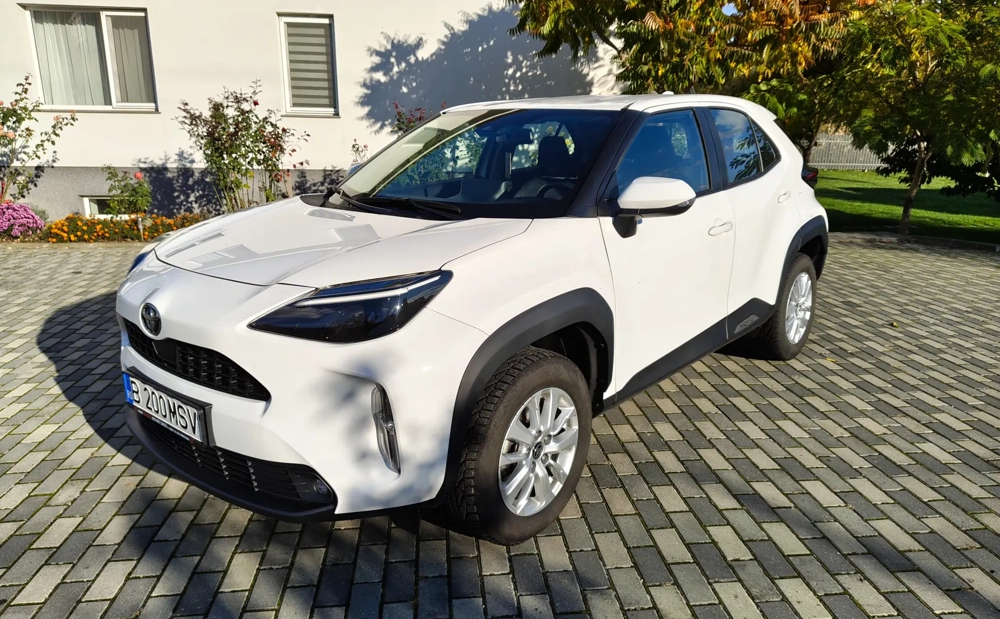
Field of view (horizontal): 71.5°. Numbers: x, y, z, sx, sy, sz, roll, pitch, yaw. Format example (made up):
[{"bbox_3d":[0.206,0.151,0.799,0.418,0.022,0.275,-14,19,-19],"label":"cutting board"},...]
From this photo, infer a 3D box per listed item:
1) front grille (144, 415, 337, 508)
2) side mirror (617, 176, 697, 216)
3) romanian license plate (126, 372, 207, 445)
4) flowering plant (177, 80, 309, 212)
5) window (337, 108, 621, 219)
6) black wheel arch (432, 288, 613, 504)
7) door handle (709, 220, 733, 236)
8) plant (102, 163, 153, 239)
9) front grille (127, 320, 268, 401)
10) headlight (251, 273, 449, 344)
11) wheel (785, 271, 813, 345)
[{"bbox_3d":[-0.985,0.436,2.293,1.200,0.200,0.170,11,18,39],"label":"front grille"},{"bbox_3d":[0.582,-0.419,2.584,0.260,0.150,0.150,11,18,39],"label":"side mirror"},{"bbox_3d":[-1.061,0.303,2.170,0.520,0.115,0.025,11,18,39],"label":"romanian license plate"},{"bbox_3d":[-3.771,-2.187,10.168,1.870,2.140,1.300,0,14,0],"label":"flowering plant"},{"bbox_3d":[-0.133,-0.673,3.048,1.360,0.110,0.770,11,51,39],"label":"window"},{"bbox_3d":[0.099,0.210,2.234,0.140,0.510,0.870,11,18,39],"label":"black wheel arch"},{"bbox_3d":[1.005,-0.364,3.142,0.050,0.055,0.215,11,18,39],"label":"door handle"},{"bbox_3d":[-5.391,-1.565,10.075,0.730,1.000,0.650,0,14,0],"label":"plant"},{"bbox_3d":[-1.013,0.128,2.186,0.870,0.150,0.130,11,18,39],"label":"front grille"},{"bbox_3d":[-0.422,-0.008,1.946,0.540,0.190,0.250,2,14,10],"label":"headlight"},{"bbox_3d":[1.752,-0.015,4.235,0.170,0.440,0.440,11,18,39],"label":"wheel"}]

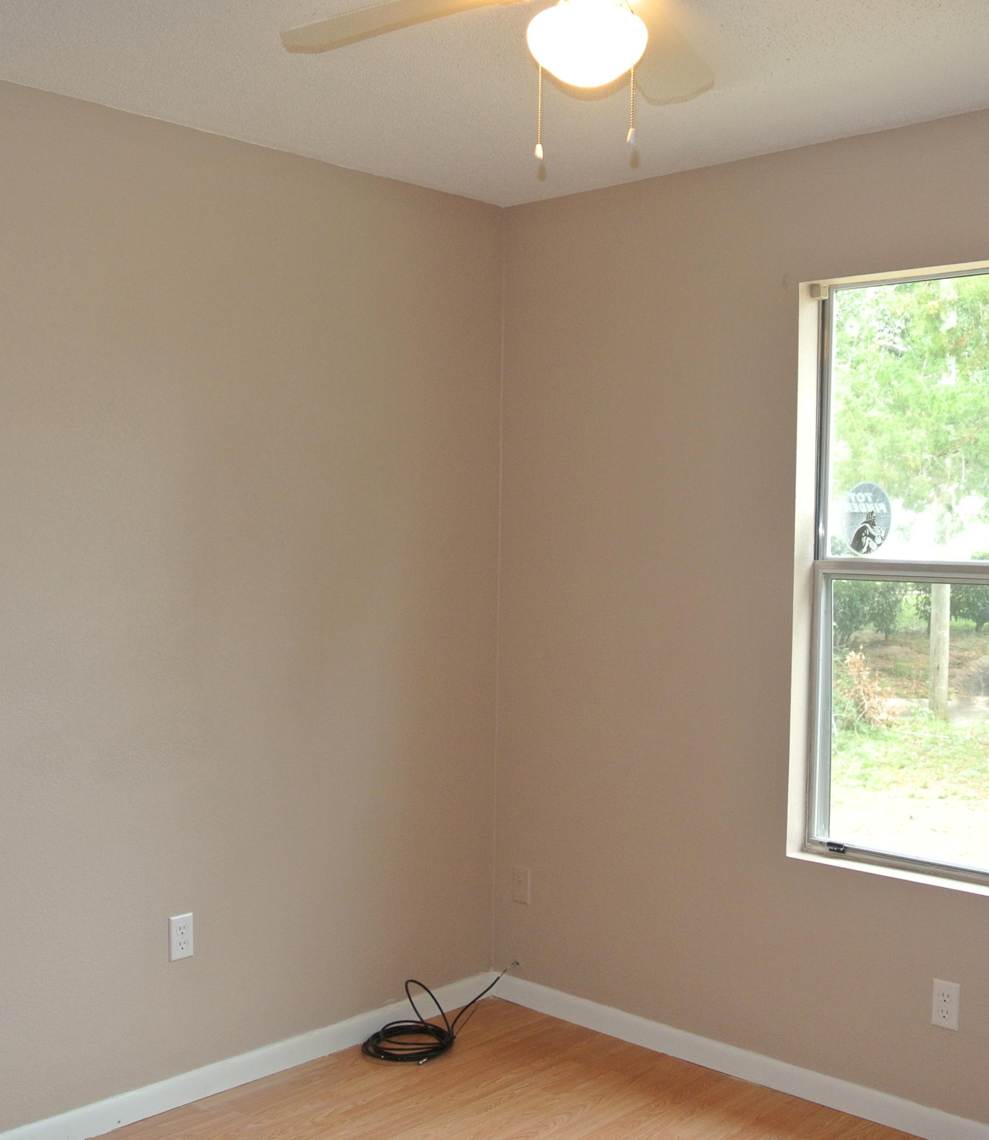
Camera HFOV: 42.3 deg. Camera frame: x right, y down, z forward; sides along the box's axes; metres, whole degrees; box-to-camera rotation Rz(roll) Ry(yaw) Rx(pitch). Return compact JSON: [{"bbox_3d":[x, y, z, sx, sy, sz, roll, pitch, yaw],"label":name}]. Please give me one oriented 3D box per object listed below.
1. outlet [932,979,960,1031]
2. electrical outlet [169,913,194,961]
[{"bbox_3d":[1.089,1.048,3.083,0.069,0.115,0.010,3,3,43],"label":"outlet"},{"bbox_3d":[-0.795,0.934,3.248,0.010,0.115,0.069,3,3,43],"label":"electrical outlet"}]

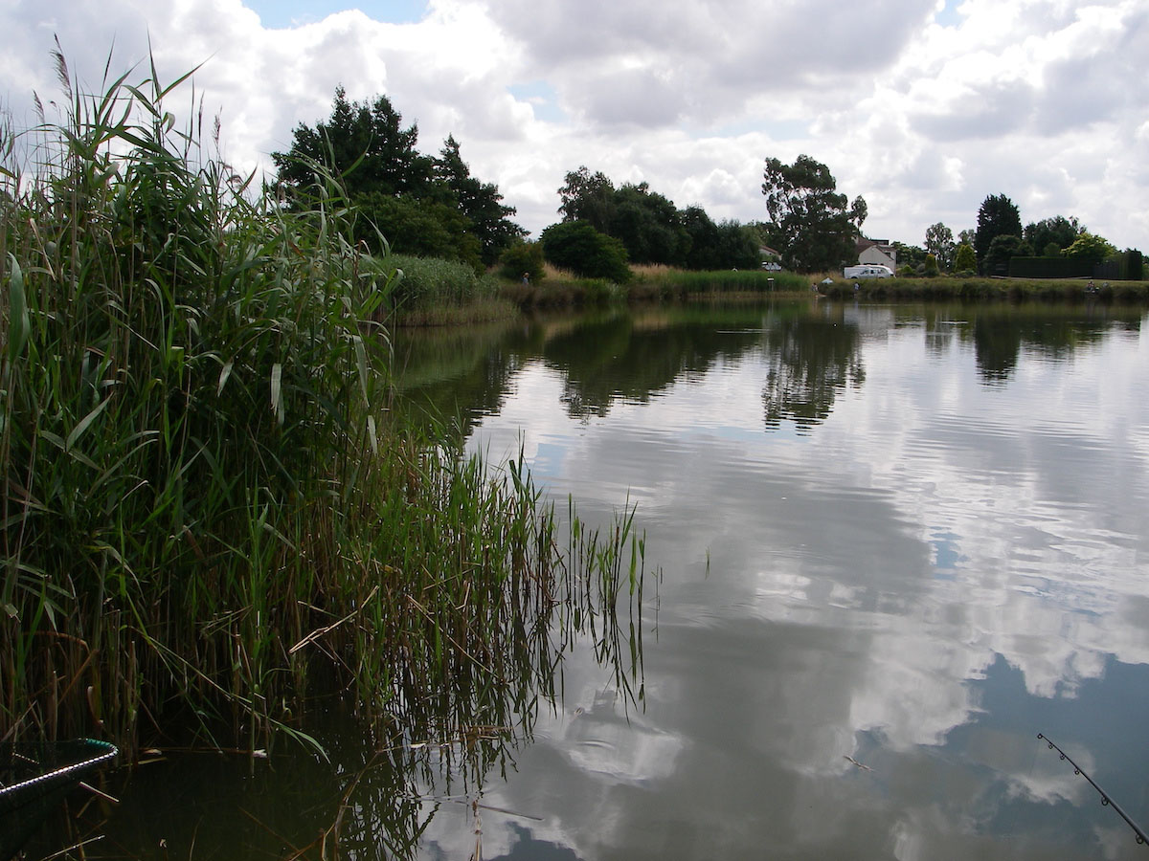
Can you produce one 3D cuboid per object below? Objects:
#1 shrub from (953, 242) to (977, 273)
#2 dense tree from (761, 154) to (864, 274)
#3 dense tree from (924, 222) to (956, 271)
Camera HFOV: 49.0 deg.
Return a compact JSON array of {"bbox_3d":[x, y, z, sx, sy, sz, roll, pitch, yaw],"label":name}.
[{"bbox_3d":[44.035,-19.374,141.802,2.587,3.307,2.587,0,7,0],"label":"shrub"},{"bbox_3d":[28.144,-25.208,147.164,12.134,14.001,10.921,0,7,0],"label":"dense tree"},{"bbox_3d":[46.337,-23.136,159.620,4.130,6.358,4.130,0,7,0],"label":"dense tree"}]

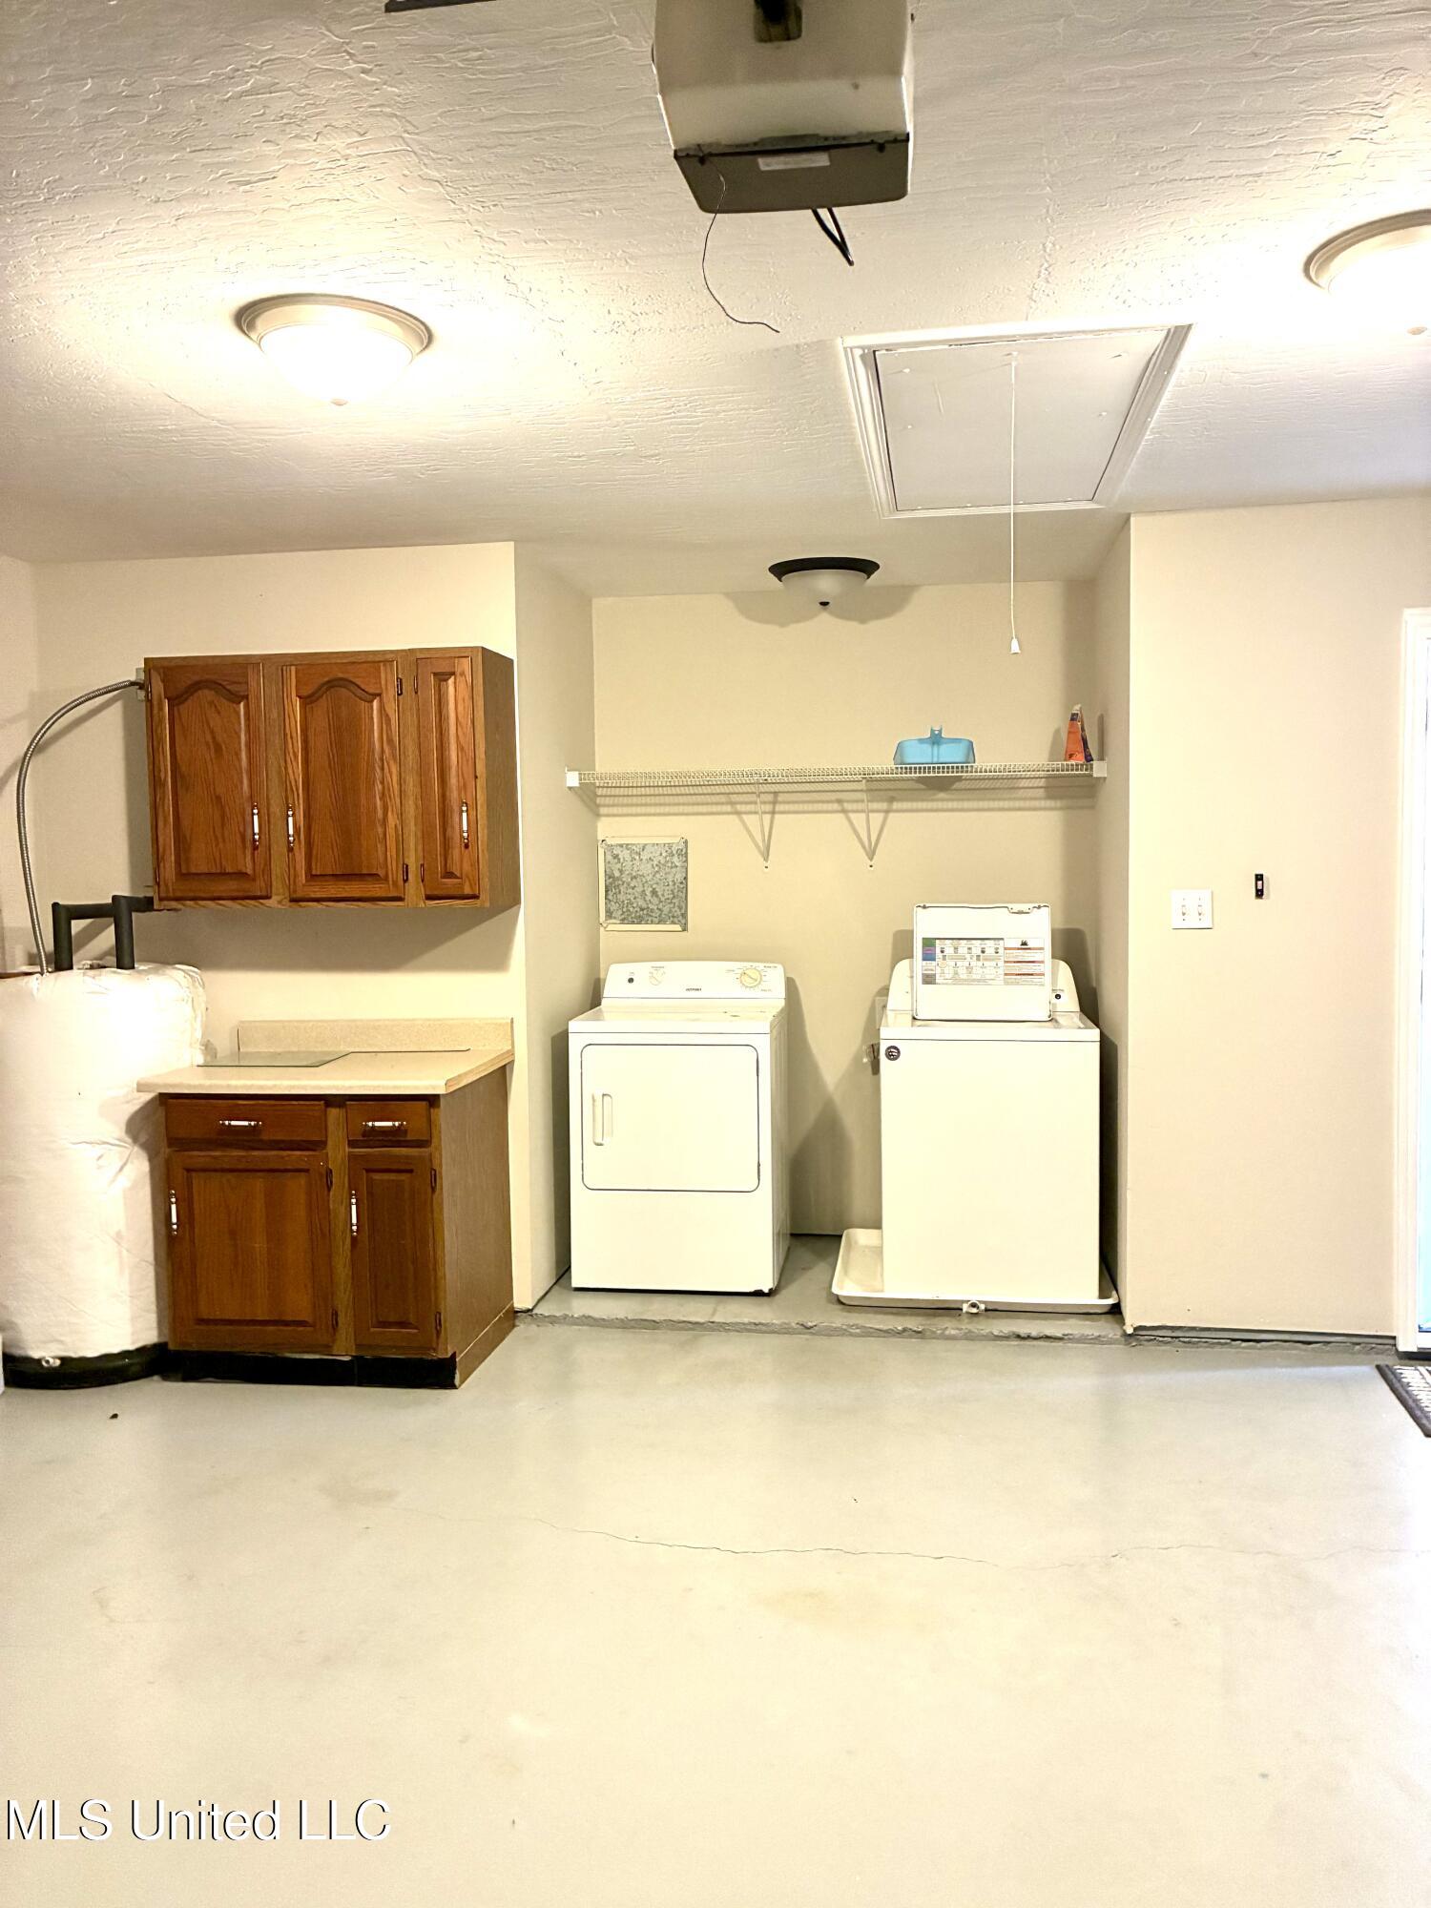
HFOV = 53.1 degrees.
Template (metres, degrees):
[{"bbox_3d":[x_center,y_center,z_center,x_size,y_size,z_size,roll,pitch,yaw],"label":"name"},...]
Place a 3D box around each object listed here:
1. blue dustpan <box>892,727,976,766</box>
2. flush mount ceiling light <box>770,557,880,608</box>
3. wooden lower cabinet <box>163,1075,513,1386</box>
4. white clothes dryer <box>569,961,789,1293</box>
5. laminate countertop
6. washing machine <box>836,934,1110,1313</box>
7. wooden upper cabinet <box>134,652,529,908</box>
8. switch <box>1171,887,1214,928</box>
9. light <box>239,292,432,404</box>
[{"bbox_3d":[0.772,-0.734,5.026,0.283,0.152,0.290,0,4,9],"label":"blue dustpan"},{"bbox_3d":[0.374,-1.258,4.907,0.377,0.128,0.377,0,4,9],"label":"flush mount ceiling light"},{"bbox_3d":[-1.132,0.796,4.415,0.855,0.865,0.600,0,4,9],"label":"wooden lower cabinet"},{"bbox_3d":[-0.100,0.583,5.093,0.690,1.070,0.640,0,4,9],"label":"white clothes dryer"},{"bbox_3d":[-1.159,0.307,4.367,0.932,0.142,0.625,0,4,9],"label":"laminate countertop"},{"bbox_3d":[0.910,0.555,4.918,0.750,1.120,0.710,0,4,9],"label":"washing machine"},{"bbox_3d":[-1.181,-0.530,4.459,1.070,0.765,0.330,0,4,9],"label":"wooden upper cabinet"},{"bbox_3d":[1.409,-0.131,4.236,0.117,0.116,0.013,0,4,9],"label":"switch"},{"bbox_3d":[-0.698,-1.085,2.642,0.350,0.134,0.350,0,4,9],"label":"light"}]

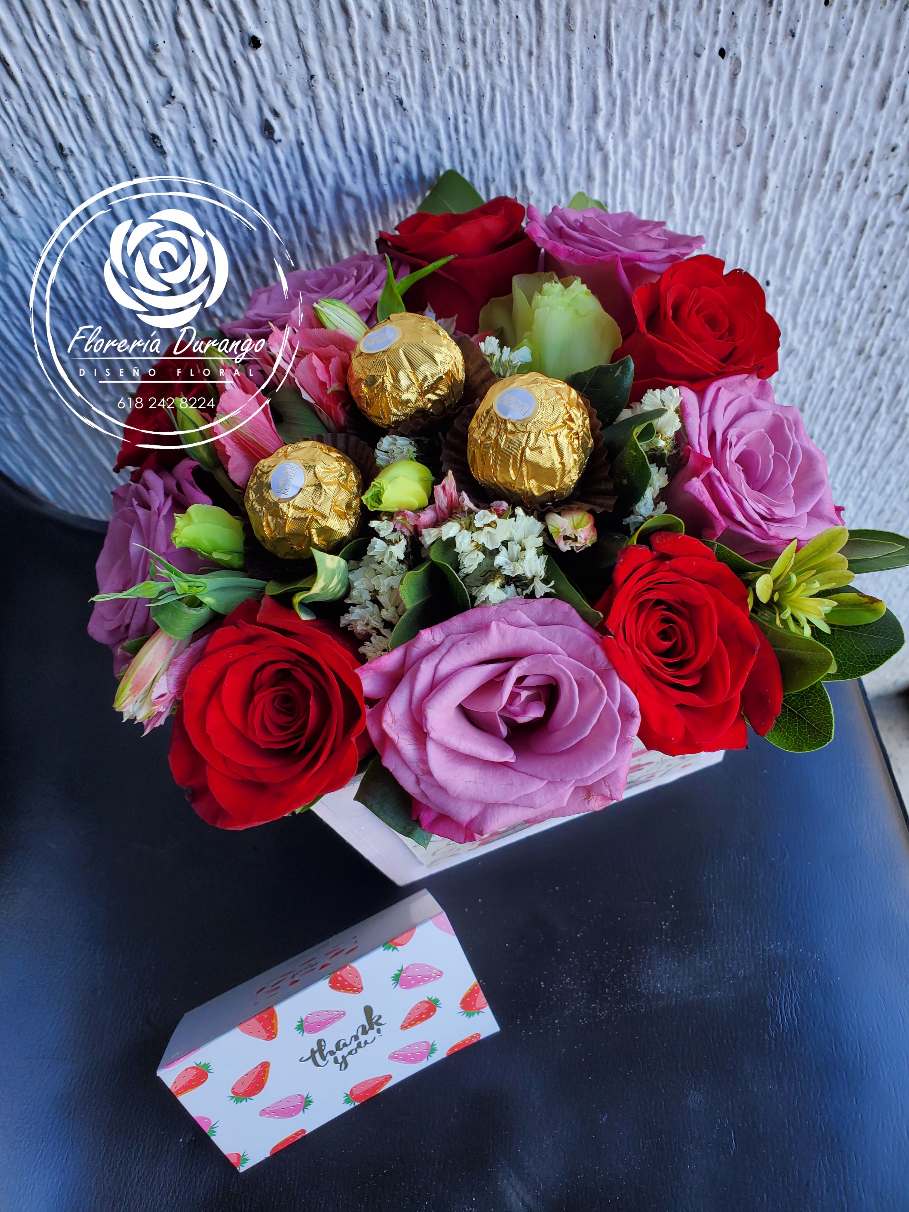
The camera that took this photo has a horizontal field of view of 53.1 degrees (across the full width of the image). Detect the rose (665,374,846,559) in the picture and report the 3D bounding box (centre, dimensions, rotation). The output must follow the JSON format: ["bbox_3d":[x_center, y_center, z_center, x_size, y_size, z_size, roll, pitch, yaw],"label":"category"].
[{"bbox_3d":[0.082,-0.038,0.250,0.053,0.043,0.053,6,60,-10],"label":"rose"}]

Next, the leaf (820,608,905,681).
[{"bbox_3d":[0.120,0.009,0.280,0.036,0.010,0.028,1,64,9],"label":"leaf"}]

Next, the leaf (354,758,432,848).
[{"bbox_3d":[-0.017,0.053,0.247,0.020,0.016,0.019,-4,61,8],"label":"leaf"}]

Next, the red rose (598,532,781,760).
[{"bbox_3d":[0.069,0.011,0.270,0.057,0.048,0.062,0,78,18],"label":"red rose"}]

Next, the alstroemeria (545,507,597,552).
[{"bbox_3d":[0.031,-0.021,0.246,0.014,0.017,0.013,0,102,0],"label":"alstroemeria"}]

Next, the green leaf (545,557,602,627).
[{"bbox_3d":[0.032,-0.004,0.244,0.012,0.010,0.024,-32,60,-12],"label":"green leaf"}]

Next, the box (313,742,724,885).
[{"bbox_3d":[0.014,0.008,0.349,0.135,0.092,0.135,-20,59,-2],"label":"box"}]

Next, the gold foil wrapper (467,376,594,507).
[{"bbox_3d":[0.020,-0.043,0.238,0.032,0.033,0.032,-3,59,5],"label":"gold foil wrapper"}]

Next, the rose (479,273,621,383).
[{"bbox_3d":[0.028,-0.080,0.264,0.041,0.042,0.039,1,41,-1],"label":"rose"}]

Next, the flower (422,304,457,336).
[{"bbox_3d":[-0.004,-0.083,0.266,0.012,0.013,0.011,-4,61,8],"label":"flower"}]

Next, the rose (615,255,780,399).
[{"bbox_3d":[0.074,-0.085,0.278,0.046,0.038,0.044,0,77,-9],"label":"rose"}]

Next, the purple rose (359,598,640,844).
[{"bbox_3d":[0.012,0.032,0.251,0.075,0.052,0.070,0,76,-2],"label":"purple rose"}]

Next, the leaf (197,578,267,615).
[{"bbox_3d":[-0.059,-0.003,0.239,0.019,0.006,0.009,-4,61,8],"label":"leaf"}]

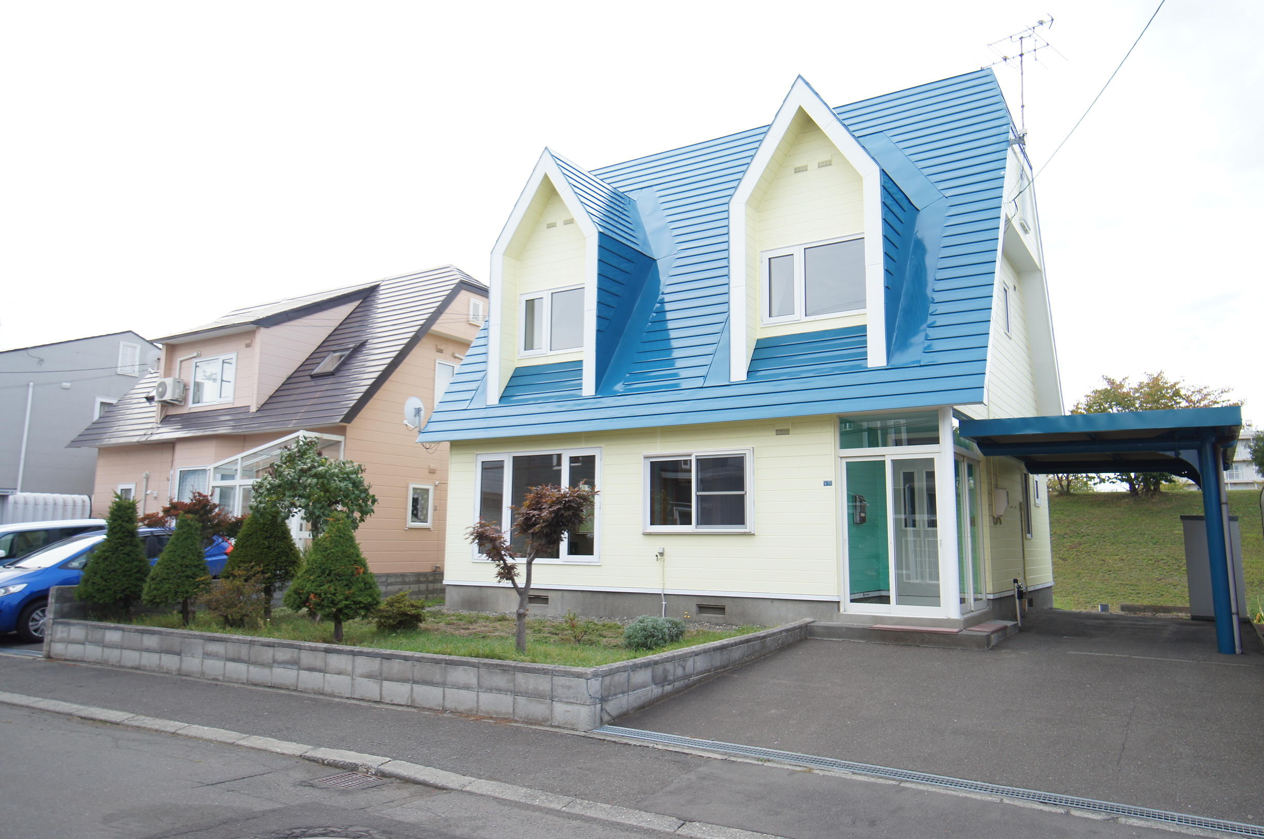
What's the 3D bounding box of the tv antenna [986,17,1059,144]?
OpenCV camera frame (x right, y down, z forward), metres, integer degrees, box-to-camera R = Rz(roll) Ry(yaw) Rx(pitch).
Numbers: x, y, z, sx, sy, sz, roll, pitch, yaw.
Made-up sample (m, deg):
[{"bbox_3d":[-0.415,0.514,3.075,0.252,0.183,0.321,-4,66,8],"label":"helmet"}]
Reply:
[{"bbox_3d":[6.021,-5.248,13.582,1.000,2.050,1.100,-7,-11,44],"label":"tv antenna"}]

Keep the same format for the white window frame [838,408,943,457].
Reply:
[{"bbox_3d":[3.375,0.180,11.487,1.330,0.560,0.100,-4,-9,32],"label":"white window frame"}]

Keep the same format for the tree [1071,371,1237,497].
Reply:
[{"bbox_3d":[13.386,0.329,22.479,3.500,3.150,3.400,-4,-9,32],"label":"tree"}]

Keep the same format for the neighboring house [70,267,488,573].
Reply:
[{"bbox_3d":[-8.150,0.399,22.822,10.500,7.700,7.700,-4,-9,32],"label":"neighboring house"}]

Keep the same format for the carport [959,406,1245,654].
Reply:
[{"bbox_3d":[6.613,1.559,11.989,2.840,2.690,5.400,-4,-9,32],"label":"carport"}]

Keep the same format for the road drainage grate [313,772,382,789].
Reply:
[{"bbox_3d":[-1.937,2.458,5.965,0.350,0.040,0.300,-4,-9,32],"label":"road drainage grate"}]

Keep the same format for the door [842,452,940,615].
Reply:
[{"bbox_3d":[3.364,1.476,11.309,1.310,2.040,0.100,-4,-9,32],"label":"door"}]

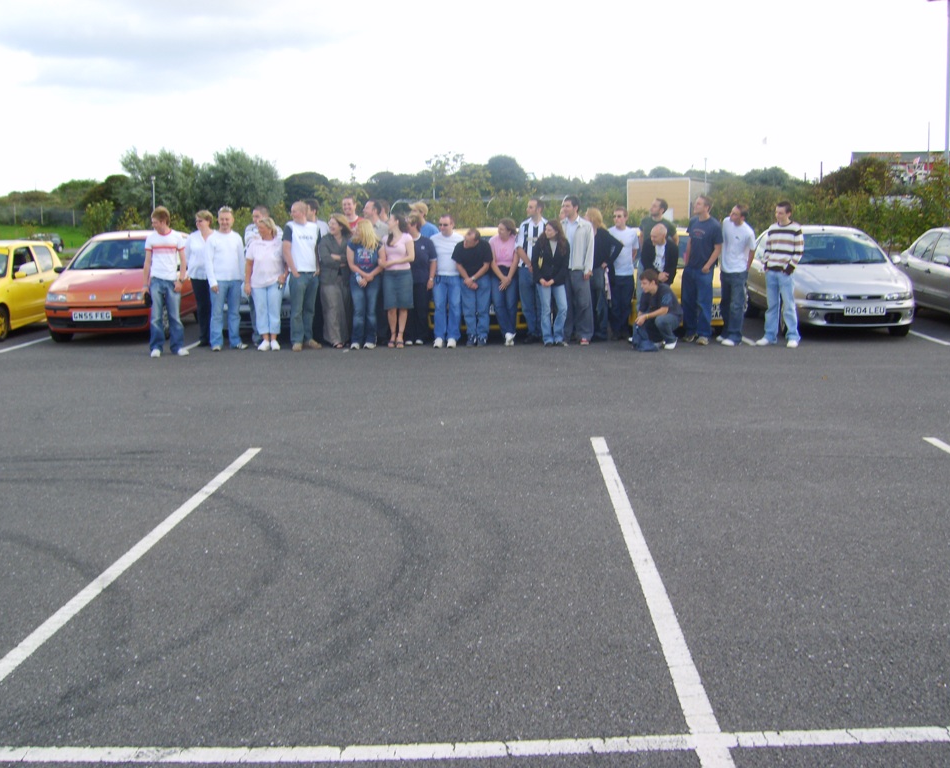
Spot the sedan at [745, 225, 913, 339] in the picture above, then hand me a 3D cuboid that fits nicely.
[{"bbox_3d":[4.968,-1.539,16.213,1.740,1.420,4.380,0,8,2],"label":"sedan"}]

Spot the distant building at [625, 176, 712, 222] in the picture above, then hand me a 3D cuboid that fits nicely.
[{"bbox_3d":[13.750,-12.146,79.007,4.513,4.281,6.500,3,9,26],"label":"distant building"}]

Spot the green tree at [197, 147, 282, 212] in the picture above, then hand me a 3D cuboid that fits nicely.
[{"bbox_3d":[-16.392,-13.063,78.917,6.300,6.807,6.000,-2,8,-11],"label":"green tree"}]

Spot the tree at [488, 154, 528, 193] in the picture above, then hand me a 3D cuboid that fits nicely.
[{"bbox_3d":[2.880,-16.405,98.673,4.200,7.342,4.200,0,8,2],"label":"tree"}]

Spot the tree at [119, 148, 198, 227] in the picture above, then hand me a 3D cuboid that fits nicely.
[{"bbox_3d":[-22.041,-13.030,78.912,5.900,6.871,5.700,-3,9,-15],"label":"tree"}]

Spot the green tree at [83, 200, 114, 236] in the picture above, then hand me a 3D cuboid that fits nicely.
[{"bbox_3d":[-11.851,-4.630,35.685,1.100,2.360,1.100,-3,9,-18],"label":"green tree"}]

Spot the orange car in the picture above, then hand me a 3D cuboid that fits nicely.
[{"bbox_3d":[-5.074,-1.518,16.696,1.670,1.480,3.820,-1,8,0],"label":"orange car"}]

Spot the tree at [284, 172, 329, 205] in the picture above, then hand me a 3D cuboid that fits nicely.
[{"bbox_3d":[-13.884,-14.803,93.825,4.700,5.935,4.700,-2,8,-8],"label":"tree"}]

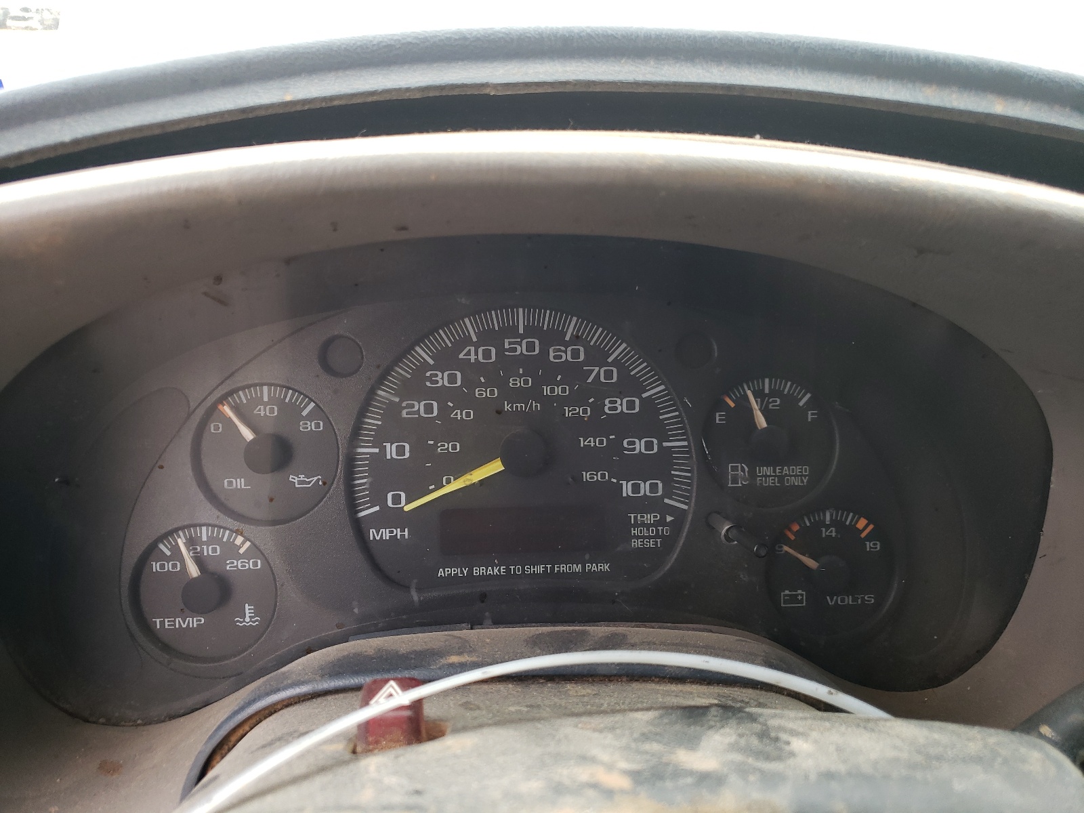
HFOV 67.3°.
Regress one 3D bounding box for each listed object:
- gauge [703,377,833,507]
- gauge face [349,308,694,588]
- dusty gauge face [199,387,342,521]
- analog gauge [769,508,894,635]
[{"bbox_3d":[0.084,0.014,0.303,0.050,0.050,0.012,-1,4,-4],"label":"gauge"},{"bbox_3d":[-0.008,0.015,0.296,0.125,0.103,0.016,-1,4,-4],"label":"gauge face"},{"bbox_3d":[-0.098,0.017,0.291,0.050,0.050,0.012,-1,4,-4],"label":"dusty gauge face"},{"bbox_3d":[0.109,0.063,0.307,0.049,0.049,0.012,-1,4,-4],"label":"analog gauge"}]

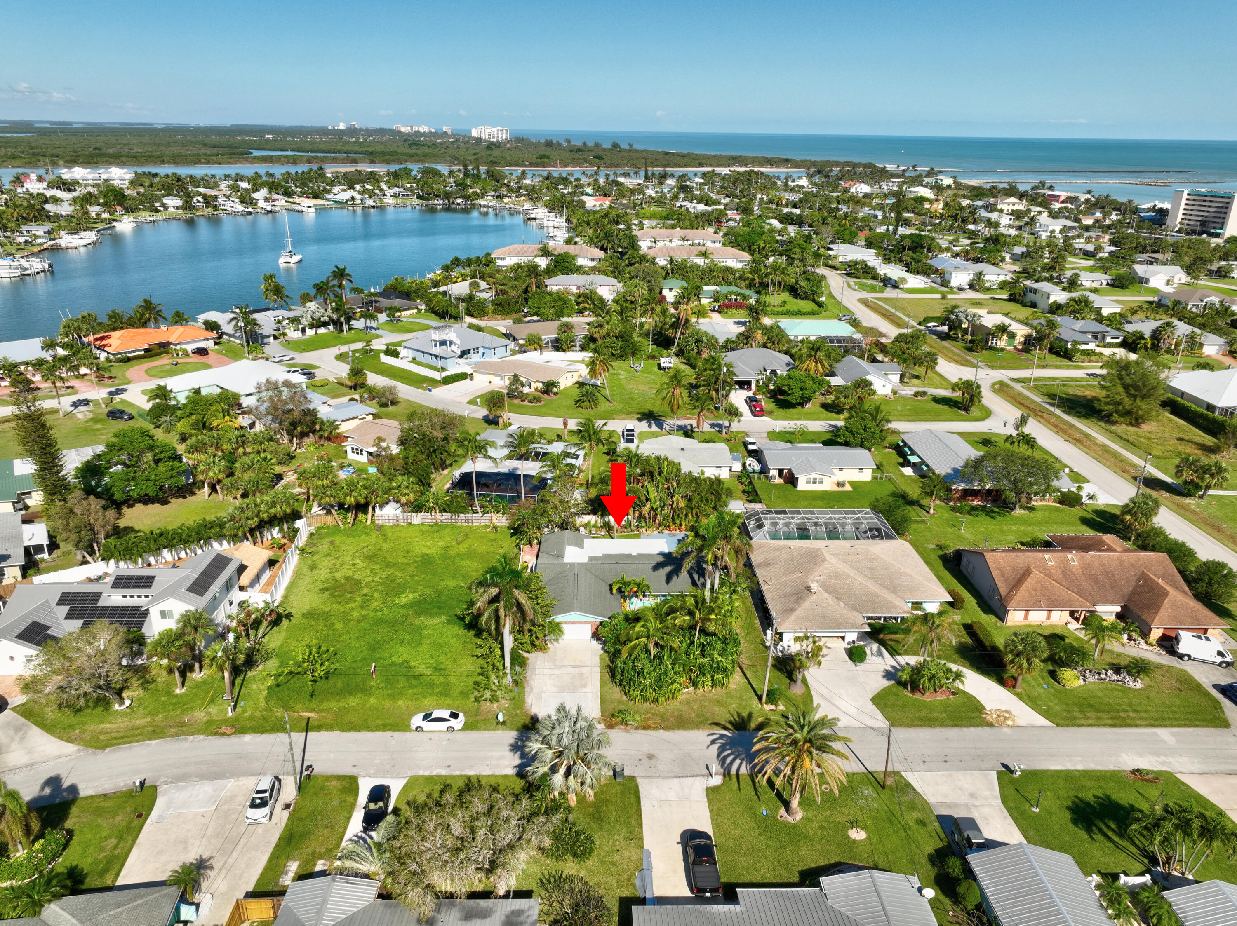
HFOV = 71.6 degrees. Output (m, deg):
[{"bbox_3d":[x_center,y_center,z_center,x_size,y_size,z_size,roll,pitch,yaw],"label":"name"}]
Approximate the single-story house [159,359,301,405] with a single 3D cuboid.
[{"bbox_3d":[-78.650,-16.759,174.253,21.000,5.900,23.000,19,28,39],"label":"single-story house"}]

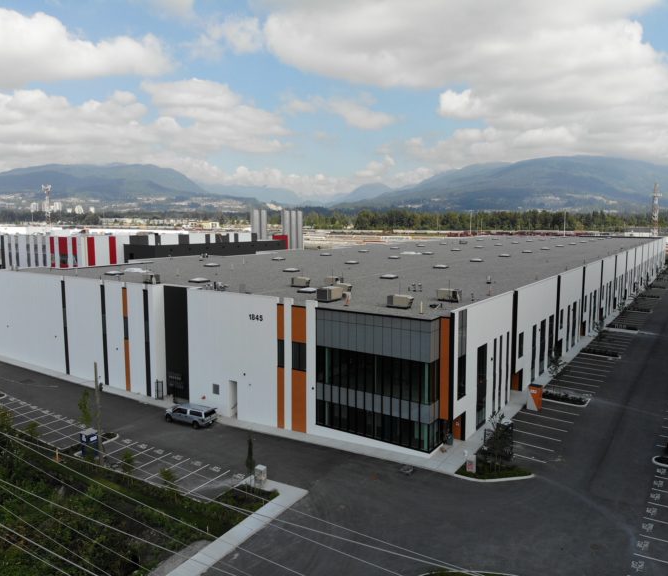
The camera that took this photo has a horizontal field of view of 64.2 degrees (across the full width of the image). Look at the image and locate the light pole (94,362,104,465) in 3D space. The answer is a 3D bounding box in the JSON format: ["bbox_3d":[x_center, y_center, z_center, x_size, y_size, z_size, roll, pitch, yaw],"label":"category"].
[{"bbox_3d":[-19.640,10.541,44.471,0.360,8.820,0.360,5,9,35],"label":"light pole"}]

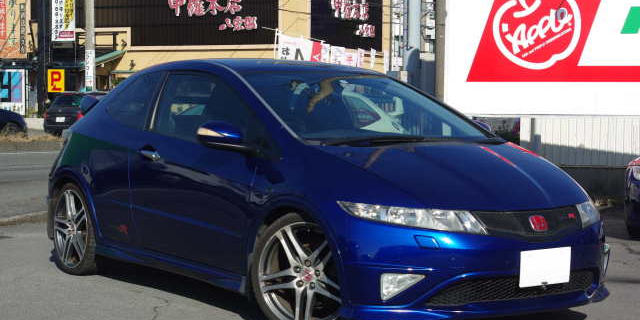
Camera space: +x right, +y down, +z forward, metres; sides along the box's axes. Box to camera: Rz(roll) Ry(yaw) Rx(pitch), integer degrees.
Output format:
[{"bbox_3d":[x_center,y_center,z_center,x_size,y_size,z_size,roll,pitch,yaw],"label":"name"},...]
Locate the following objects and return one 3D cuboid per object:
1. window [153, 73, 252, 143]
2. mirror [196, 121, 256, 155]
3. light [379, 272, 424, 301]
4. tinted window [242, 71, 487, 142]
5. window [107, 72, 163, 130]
[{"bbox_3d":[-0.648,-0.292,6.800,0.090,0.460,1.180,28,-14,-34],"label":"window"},{"bbox_3d":[-0.493,-0.115,6.296,0.235,0.175,0.180,-2,4,-36],"label":"mirror"},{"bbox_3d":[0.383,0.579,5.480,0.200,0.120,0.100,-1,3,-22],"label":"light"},{"bbox_3d":[0.262,-0.307,6.788,1.340,0.120,0.960,-2,30,-36],"label":"tinted window"},{"bbox_3d":[-1.182,-0.362,7.547,0.090,0.400,0.620,27,-13,-28],"label":"window"}]

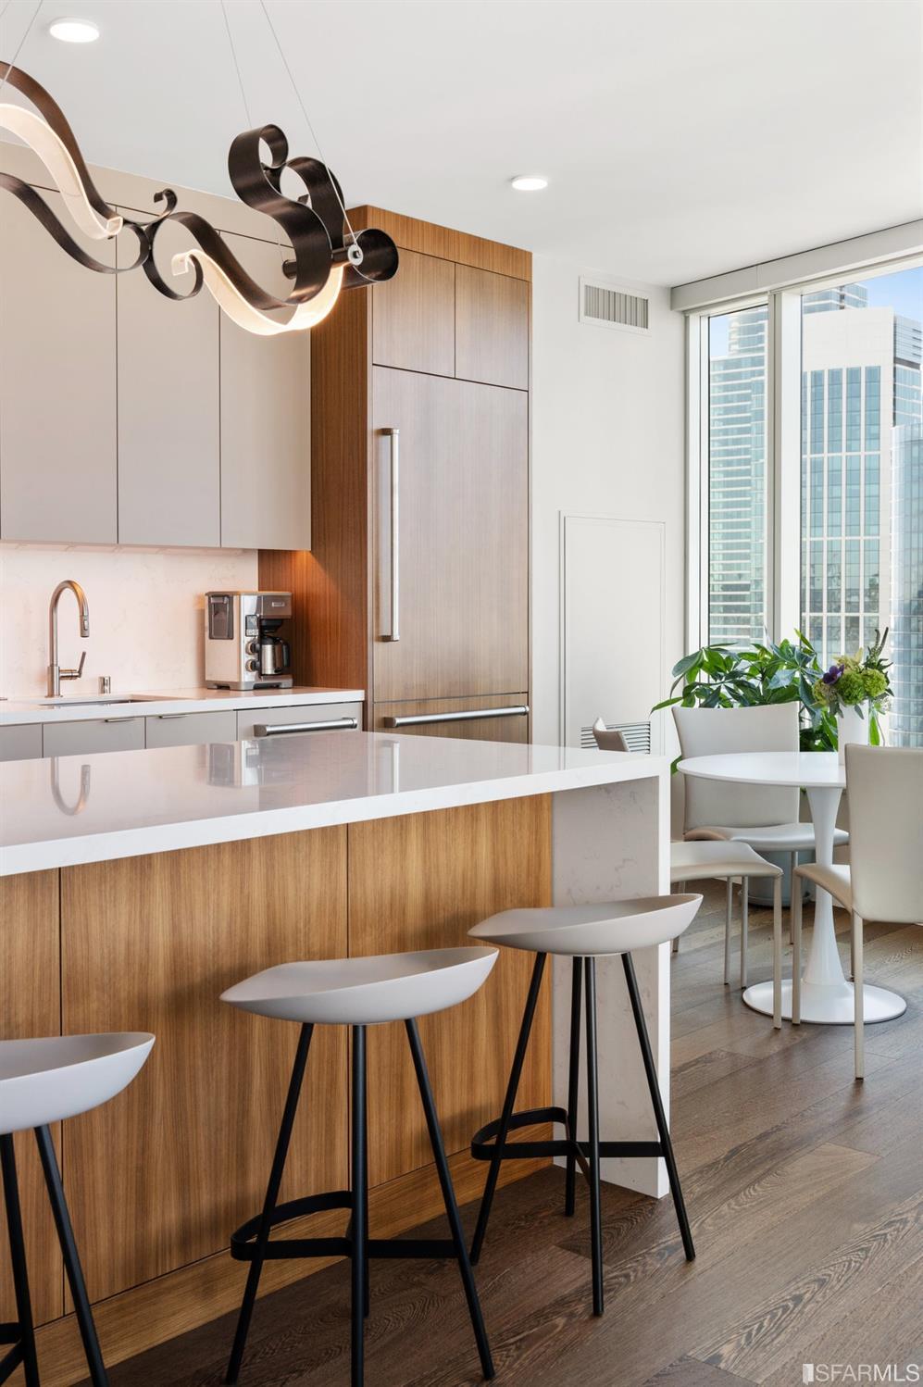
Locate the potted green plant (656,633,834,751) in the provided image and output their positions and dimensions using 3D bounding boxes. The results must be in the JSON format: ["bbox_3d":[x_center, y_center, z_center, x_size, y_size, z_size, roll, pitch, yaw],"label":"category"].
[{"bbox_3d":[1.202,0.298,5.766,0.750,1.120,0.720,3,4,43],"label":"potted green plant"}]

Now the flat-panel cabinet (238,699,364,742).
[{"bbox_3d":[-0.805,0.408,5.494,0.600,0.750,0.608,3,4,43],"label":"flat-panel cabinet"}]

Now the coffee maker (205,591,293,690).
[{"bbox_3d":[-0.844,-0.215,5.761,0.235,0.380,0.360,-2,4,-32],"label":"coffee maker"}]

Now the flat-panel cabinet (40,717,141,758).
[{"bbox_3d":[-1.405,0.447,4.851,0.600,0.750,0.382,3,4,43],"label":"flat-panel cabinet"}]

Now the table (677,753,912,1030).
[{"bbox_3d":[1.108,0.580,4.329,0.900,0.720,0.900,0,3,0],"label":"table"}]

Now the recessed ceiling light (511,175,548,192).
[{"bbox_3d":[0.244,-1.831,5.135,0.140,0.020,0.140,0,3,0],"label":"recessed ceiling light"}]

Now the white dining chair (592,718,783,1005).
[{"bbox_3d":[0.690,0.516,4.300,0.510,0.855,0.470,0,3,-1],"label":"white dining chair"}]

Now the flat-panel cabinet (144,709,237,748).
[{"bbox_3d":[-1.144,0.430,5.131,0.600,0.750,0.385,3,4,43],"label":"flat-panel cabinet"}]

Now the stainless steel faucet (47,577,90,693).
[{"bbox_3d":[-1.353,-0.197,5.088,0.250,0.425,0.130,3,4,43],"label":"stainless steel faucet"}]

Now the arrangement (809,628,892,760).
[{"bbox_3d":[1.195,0.012,4.360,0.250,0.410,0.250,3,4,43],"label":"arrangement"}]

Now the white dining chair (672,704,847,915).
[{"bbox_3d":[1.012,0.481,4.845,0.470,0.860,0.520,-1,3,-12],"label":"white dining chair"}]

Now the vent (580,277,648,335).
[{"bbox_3d":[0.711,-1.769,6.545,0.550,0.200,0.025,-3,5,-45],"label":"vent"}]

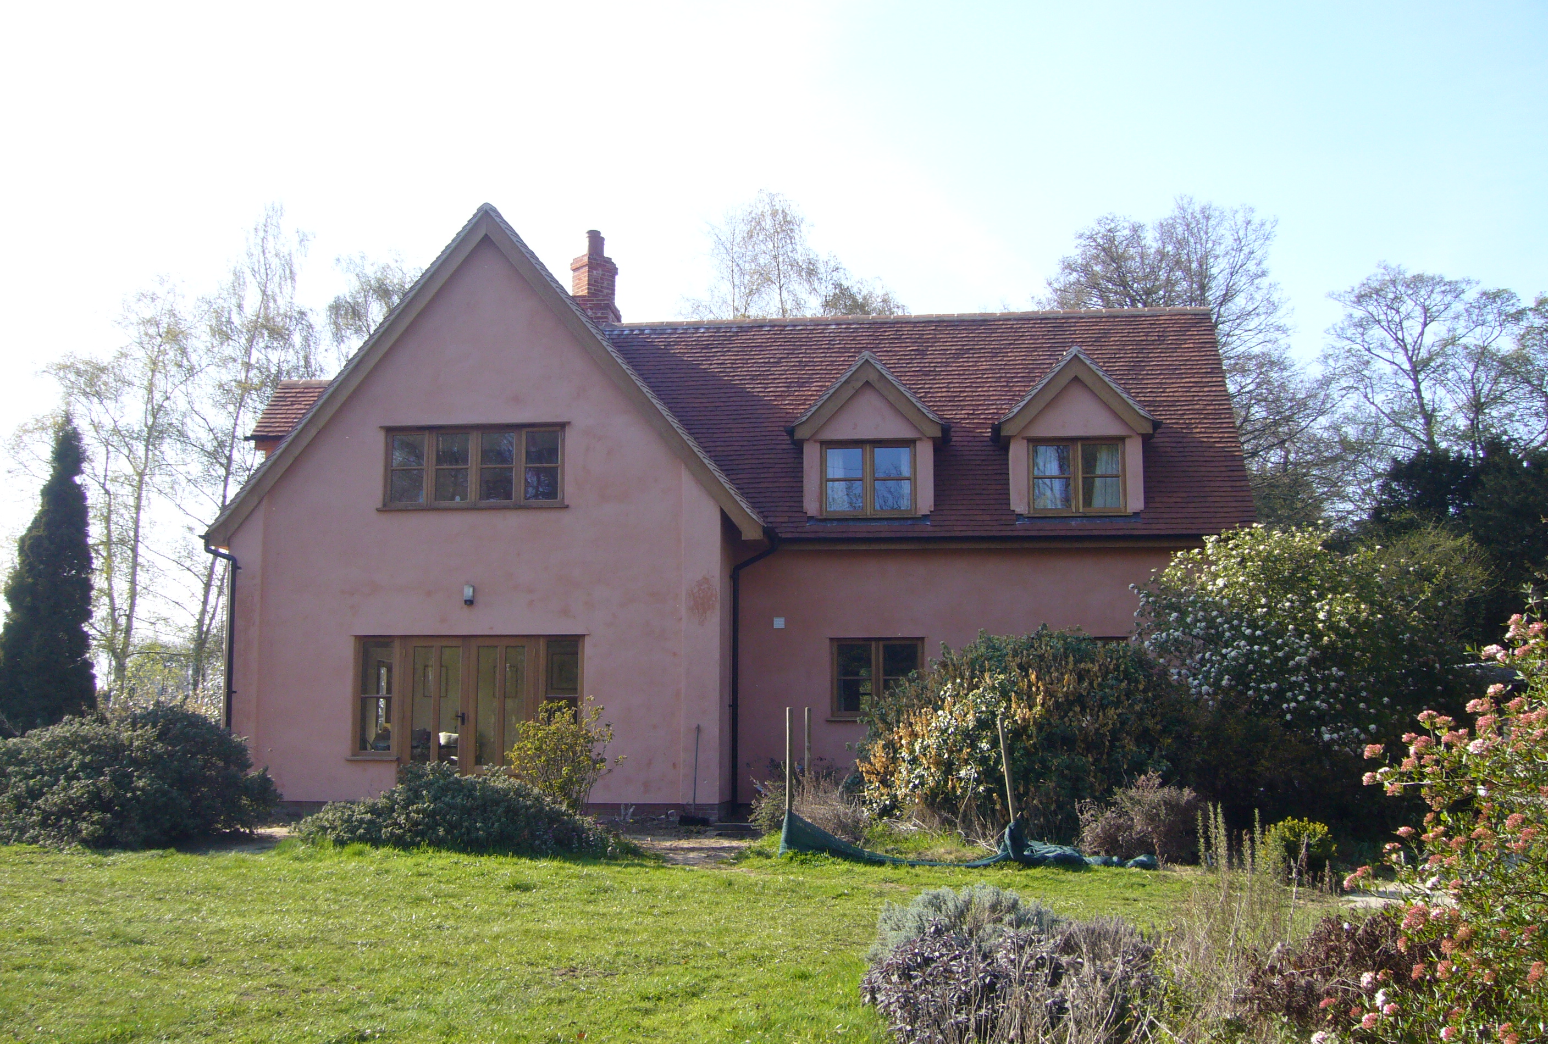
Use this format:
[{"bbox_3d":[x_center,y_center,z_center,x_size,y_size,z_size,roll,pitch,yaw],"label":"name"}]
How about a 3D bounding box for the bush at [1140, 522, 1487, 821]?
[{"bbox_3d":[5.760,1.688,16.700,3.481,3.358,2.959,-1,-6,6],"label":"bush"}]

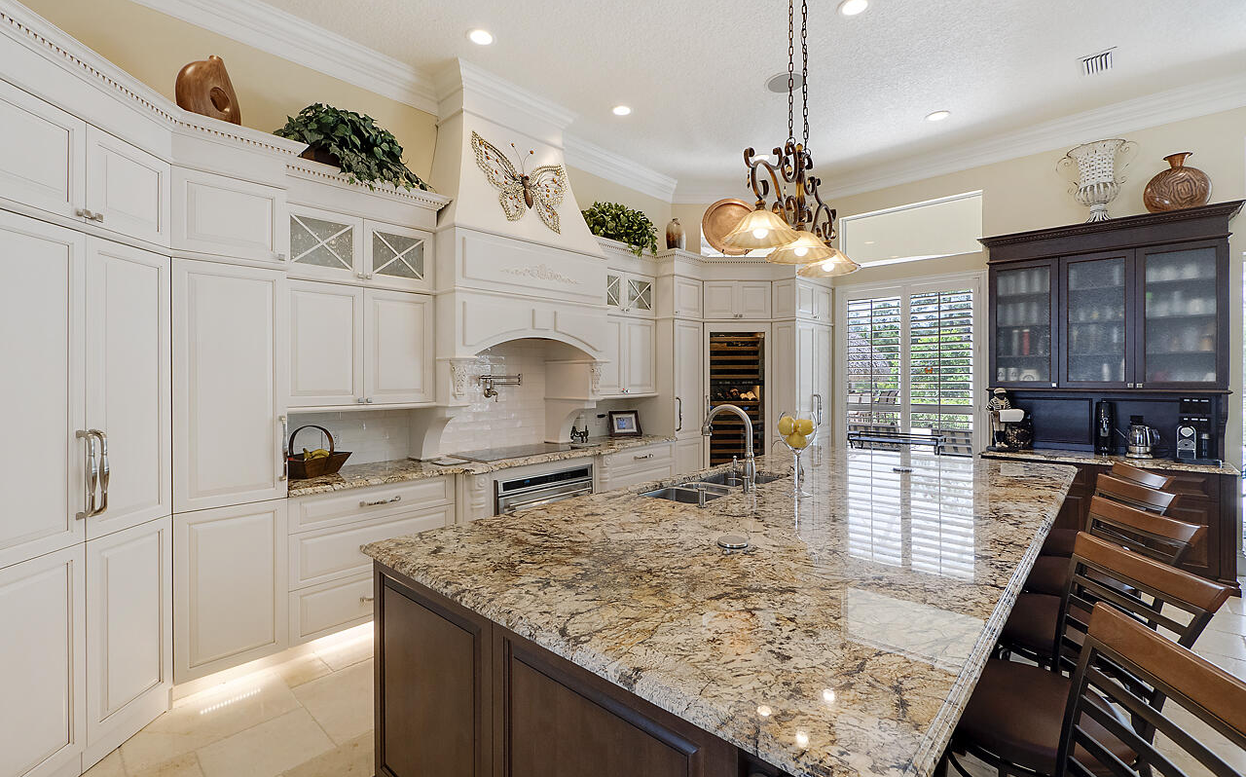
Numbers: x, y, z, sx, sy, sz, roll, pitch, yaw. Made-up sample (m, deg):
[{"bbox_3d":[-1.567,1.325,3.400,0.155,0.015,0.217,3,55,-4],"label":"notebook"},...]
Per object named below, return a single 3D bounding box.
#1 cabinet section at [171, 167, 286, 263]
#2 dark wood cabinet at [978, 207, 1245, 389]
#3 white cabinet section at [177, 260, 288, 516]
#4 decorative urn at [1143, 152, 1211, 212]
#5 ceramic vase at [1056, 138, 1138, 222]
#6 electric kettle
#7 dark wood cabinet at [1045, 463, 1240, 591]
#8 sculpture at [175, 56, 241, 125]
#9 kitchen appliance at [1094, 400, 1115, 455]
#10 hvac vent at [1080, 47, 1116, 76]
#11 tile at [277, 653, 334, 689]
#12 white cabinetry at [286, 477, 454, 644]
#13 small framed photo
[{"bbox_3d":[-2.087,-0.825,2.632,0.560,0.385,0.445,1,1,44],"label":"cabinet section"},{"bbox_3d":[3.905,-0.655,4.170,1.430,1.320,0.420,1,1,40],"label":"dark wood cabinet"},{"bbox_3d":[-2.087,-0.016,2.644,0.560,1.170,0.445,1,1,44],"label":"white cabinet section"},{"bbox_3d":[4.450,-1.643,4.050,0.360,0.490,0.330,1,1,41],"label":"decorative urn"},{"bbox_3d":[3.690,-1.573,3.944,0.470,0.620,0.360,1,2,40],"label":"ceramic vase"},{"bbox_3d":[4.369,0.442,4.240,0.210,0.280,0.160,1,1,38],"label":"electric kettle"},{"bbox_3d":[3.991,1.045,4.273,1.480,0.900,0.620,1,1,41],"label":"dark wood cabinet"},{"bbox_3d":[-2.022,-1.415,2.460,0.250,0.360,0.150,-1,1,-43],"label":"sculpture"},{"bbox_3d":[3.983,0.320,4.170,0.125,0.440,0.210,1,1,41],"label":"kitchen appliance"},{"bbox_3d":[3.204,-2.188,3.406,0.230,0.020,0.300,1,2,40],"label":"hvac vent"},{"bbox_3d":[-1.659,1.488,2.634,0.205,0.012,0.200,1,2,43],"label":"tile"},{"bbox_3d":[-1.599,0.923,3.096,0.600,0.775,0.890,1,1,45],"label":"white cabinetry"},{"bbox_3d":[0.023,0.333,4.720,0.305,0.250,0.060,0,-11,-20],"label":"small framed photo"}]

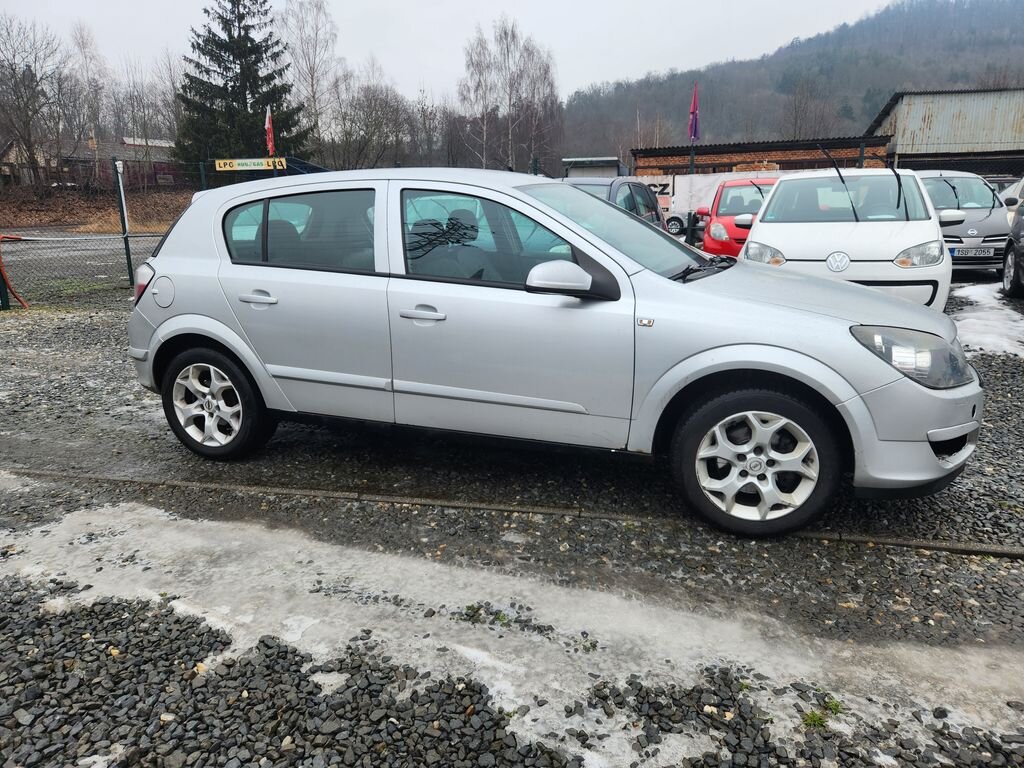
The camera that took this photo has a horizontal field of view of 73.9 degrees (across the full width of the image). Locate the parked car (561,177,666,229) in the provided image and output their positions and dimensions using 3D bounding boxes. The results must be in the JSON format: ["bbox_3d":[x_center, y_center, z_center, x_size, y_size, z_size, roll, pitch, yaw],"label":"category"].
[{"bbox_3d":[0.708,-1.640,7.894,1.710,1.490,3.950,5,15,21],"label":"parked car"}]

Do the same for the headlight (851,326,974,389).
[{"bbox_3d":[1.504,-0.106,2.528,0.500,0.250,0.340,5,15,19],"label":"headlight"}]

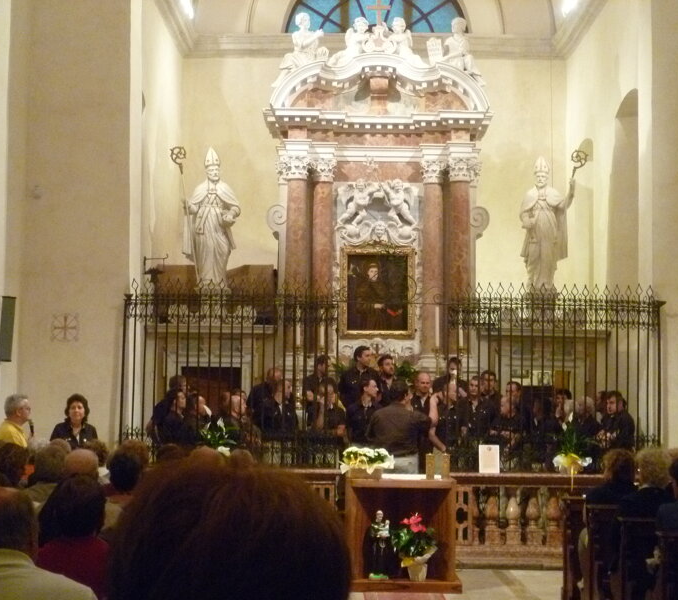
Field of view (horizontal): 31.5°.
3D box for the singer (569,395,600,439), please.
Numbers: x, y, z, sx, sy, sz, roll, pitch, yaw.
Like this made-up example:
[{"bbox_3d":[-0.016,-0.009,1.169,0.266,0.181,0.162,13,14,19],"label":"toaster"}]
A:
[{"bbox_3d":[2.732,1.914,13.346,0.340,1.680,0.500,7,-8,-44],"label":"singer"}]

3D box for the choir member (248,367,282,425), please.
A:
[{"bbox_3d":[-0.808,1.615,13.333,0.360,1.720,0.470,-2,-5,31],"label":"choir member"}]

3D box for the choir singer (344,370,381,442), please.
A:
[{"bbox_3d":[0.265,1.747,13.490,0.500,1.740,0.340,7,-8,-44],"label":"choir singer"}]

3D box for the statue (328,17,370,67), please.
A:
[{"bbox_3d":[0.124,-3.365,15.669,0.548,0.654,0.380,2,-5,-17],"label":"statue"}]

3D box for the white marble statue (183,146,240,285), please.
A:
[{"bbox_3d":[-1.729,-1.127,16.423,0.770,1.980,0.580,2,-6,-7],"label":"white marble statue"}]

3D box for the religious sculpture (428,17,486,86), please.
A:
[{"bbox_3d":[1.516,-3.200,15.504,0.748,0.911,0.480,0,-5,0],"label":"religious sculpture"}]

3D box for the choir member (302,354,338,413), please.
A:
[{"bbox_3d":[-0.203,1.504,13.933,0.460,1.720,0.330,2,-5,-17],"label":"choir member"}]

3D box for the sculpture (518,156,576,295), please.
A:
[{"bbox_3d":[2.803,-1.006,16.158,0.753,1.874,0.550,0,-5,6],"label":"sculpture"}]

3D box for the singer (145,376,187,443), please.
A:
[{"bbox_3d":[-1.884,1.682,13.134,0.380,1.700,0.480,0,-5,15],"label":"singer"}]

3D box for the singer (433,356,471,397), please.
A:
[{"bbox_3d":[1.288,1.527,13.933,0.480,1.720,0.360,0,-5,9],"label":"singer"}]

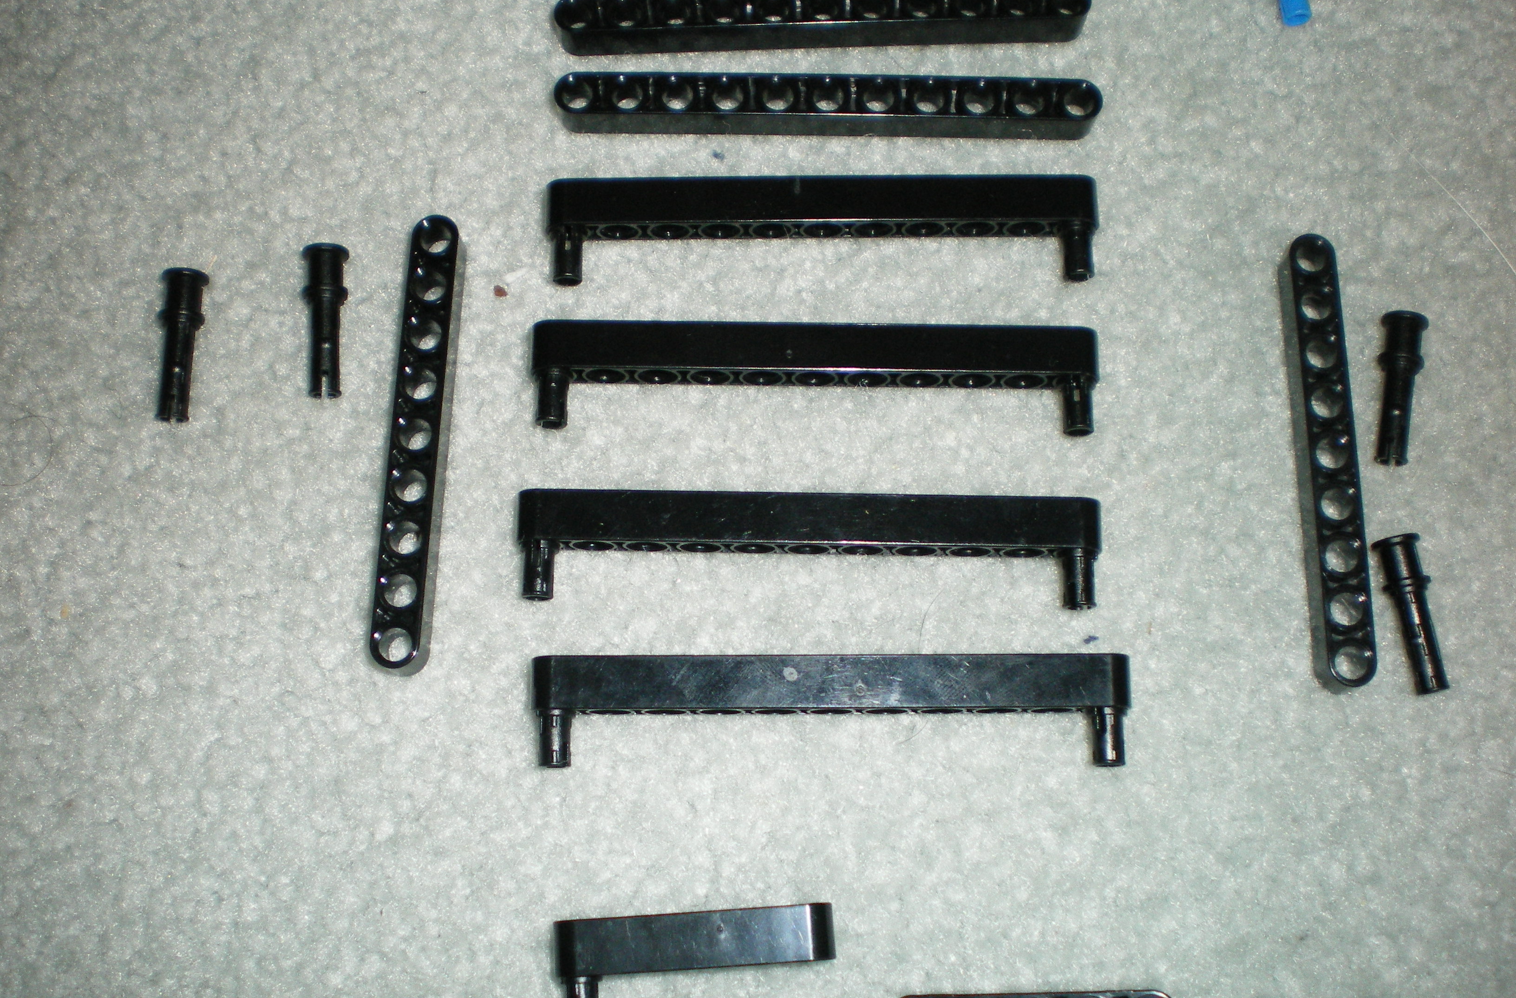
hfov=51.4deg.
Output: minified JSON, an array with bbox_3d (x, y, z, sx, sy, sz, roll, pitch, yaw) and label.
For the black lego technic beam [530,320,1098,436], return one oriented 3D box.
[{"bbox_3d":[0.009,-0.018,0.241,0.087,0.007,0.016,1,73,-1],"label":"black lego technic beam"}]

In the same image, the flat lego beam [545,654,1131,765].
[{"bbox_3d":[0.011,0.031,0.231,0.087,0.007,0.016,0,76,1],"label":"flat lego beam"}]

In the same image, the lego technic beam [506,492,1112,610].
[{"bbox_3d":[0.008,0.008,0.237,0.087,0.007,0.016,1,75,0],"label":"lego technic beam"}]

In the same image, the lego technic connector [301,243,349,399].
[{"bbox_3d":[-0.067,-0.028,0.243,0.007,0.007,0.024,-4,74,-2],"label":"lego technic connector"}]

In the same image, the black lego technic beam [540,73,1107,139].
[{"bbox_3d":[0.011,-0.064,0.255,0.087,0.008,0.007,1,78,0],"label":"black lego technic beam"}]

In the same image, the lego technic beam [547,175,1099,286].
[{"bbox_3d":[0.010,-0.042,0.248,0.087,0.007,0.016,-1,73,-1],"label":"lego technic beam"}]

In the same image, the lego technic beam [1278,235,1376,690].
[{"bbox_3d":[0.087,-0.006,0.241,0.007,0.008,0.071,-1,74,3],"label":"lego technic beam"}]

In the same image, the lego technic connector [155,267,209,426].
[{"bbox_3d":[-0.090,-0.024,0.246,0.007,0.007,0.024,1,78,0],"label":"lego technic connector"}]

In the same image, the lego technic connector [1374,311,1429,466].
[{"bbox_3d":[0.098,-0.017,0.242,0.007,0.007,0.024,12,74,3],"label":"lego technic connector"}]

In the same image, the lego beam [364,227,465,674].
[{"bbox_3d":[-0.051,-0.009,0.237,0.007,0.008,0.071,2,73,0],"label":"lego beam"}]

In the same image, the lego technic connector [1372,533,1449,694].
[{"bbox_3d":[0.097,0.017,0.232,0.007,0.007,0.024,-7,74,-3],"label":"lego technic connector"}]

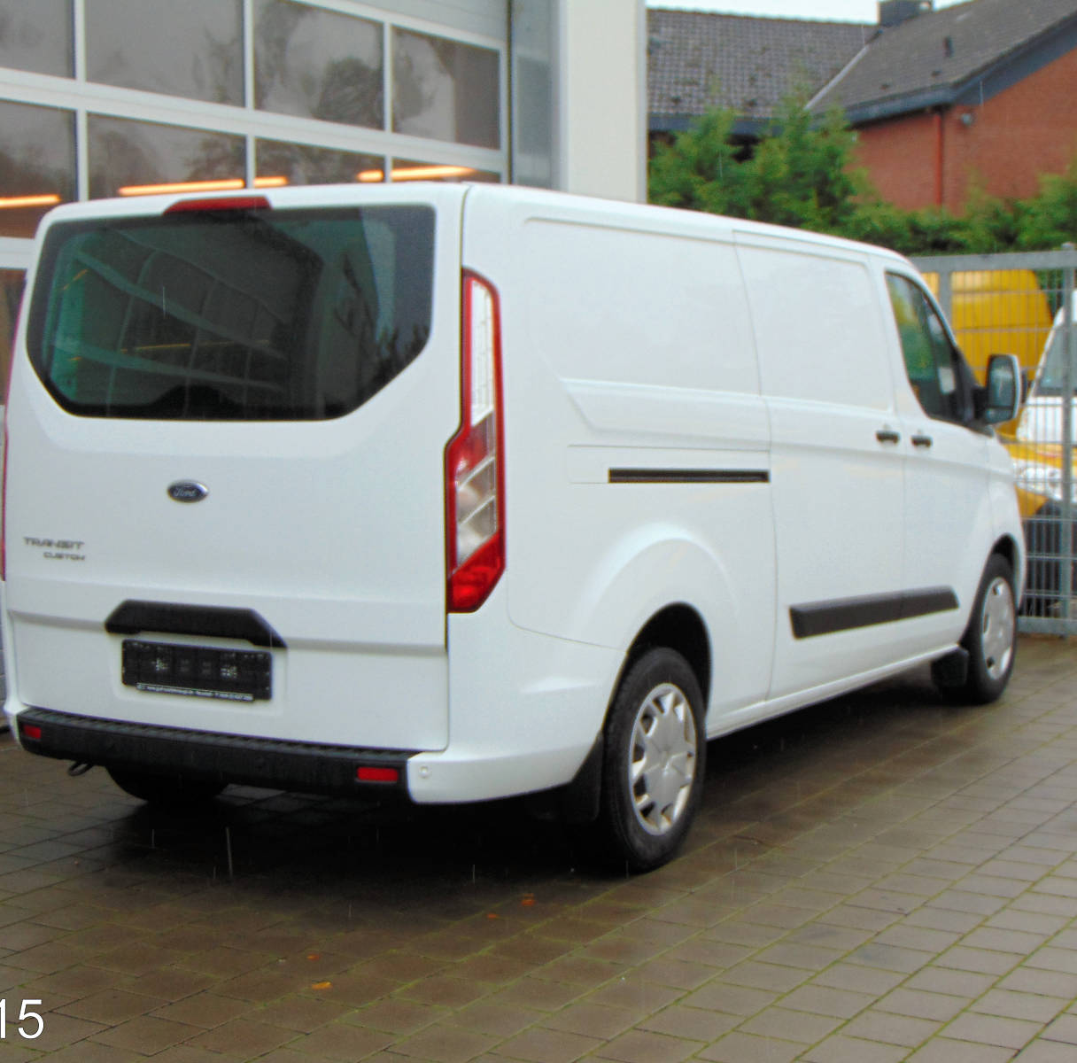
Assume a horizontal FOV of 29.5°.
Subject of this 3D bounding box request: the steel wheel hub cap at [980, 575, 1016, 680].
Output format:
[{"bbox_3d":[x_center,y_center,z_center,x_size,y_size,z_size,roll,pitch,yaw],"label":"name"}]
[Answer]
[{"bbox_3d":[2.016,0.428,8.994,0.055,0.445,0.445,3,6,30],"label":"steel wheel hub cap"}]

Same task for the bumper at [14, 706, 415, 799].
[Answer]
[{"bbox_3d":[-0.933,0.604,5.643,1.380,0.152,0.180,3,6,29],"label":"bumper"}]

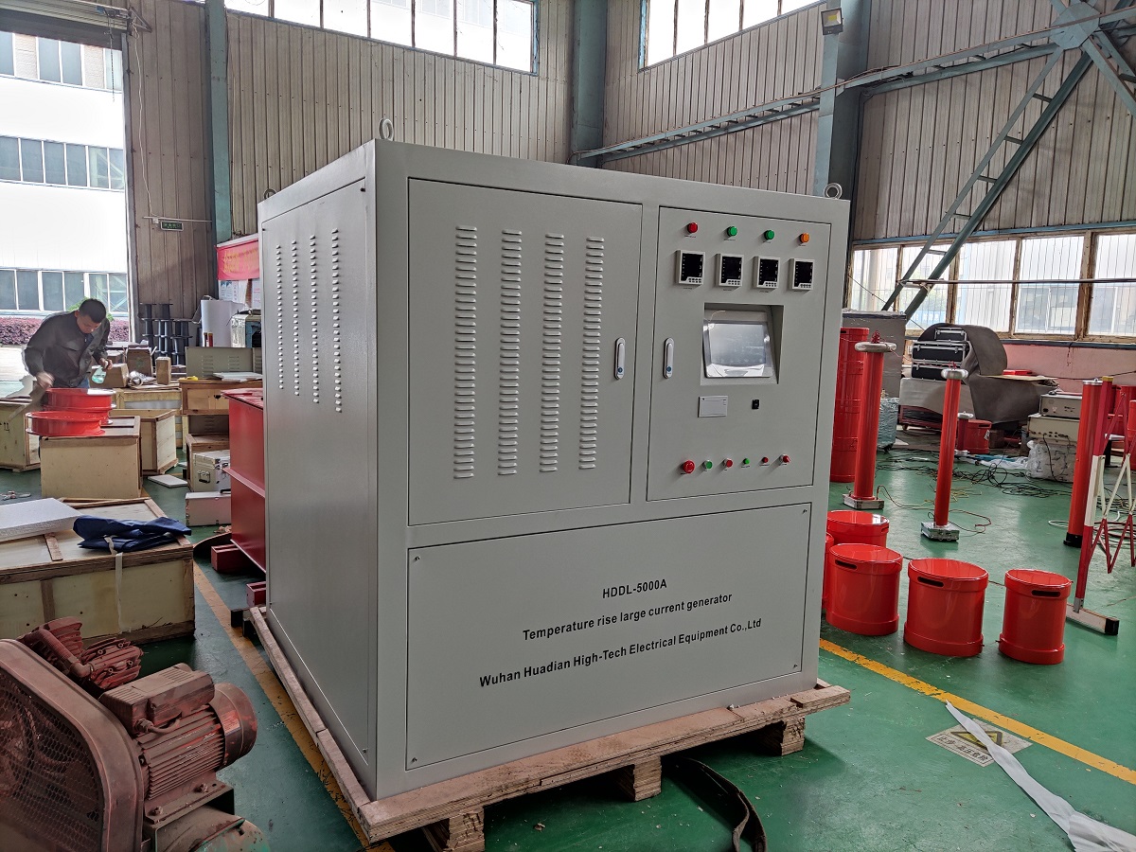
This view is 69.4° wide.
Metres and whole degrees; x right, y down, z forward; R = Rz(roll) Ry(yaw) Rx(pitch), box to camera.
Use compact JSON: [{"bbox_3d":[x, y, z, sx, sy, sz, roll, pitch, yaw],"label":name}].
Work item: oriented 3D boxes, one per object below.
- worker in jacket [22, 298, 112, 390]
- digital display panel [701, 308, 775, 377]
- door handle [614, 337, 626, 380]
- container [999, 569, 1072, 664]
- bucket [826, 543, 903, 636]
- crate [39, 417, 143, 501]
[{"bbox_3d":[-3.999,-0.270,6.589,0.520,1.470,0.580,6,9,30],"label":"worker in jacket"},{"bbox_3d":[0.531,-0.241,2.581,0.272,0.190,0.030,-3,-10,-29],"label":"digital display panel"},{"bbox_3d":[0.148,-0.191,2.320,0.027,0.117,0.022,-3,9,-29],"label":"door handle"},{"bbox_3d":[2.114,0.859,3.717,0.260,0.352,0.260,-2,9,-27],"label":"container"},{"bbox_3d":[1.455,0.795,4.032,0.338,0.353,0.338,2,8,0],"label":"bucket"},{"bbox_3d":[-3.480,0.276,6.074,0.575,0.545,1.020,-2,9,-27],"label":"crate"}]

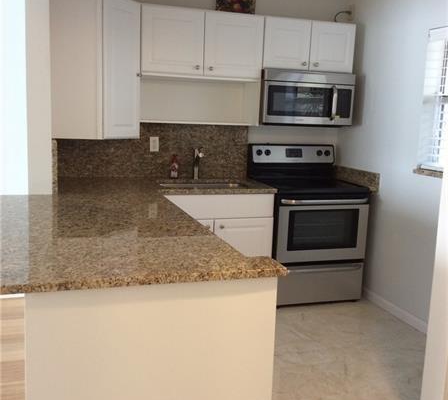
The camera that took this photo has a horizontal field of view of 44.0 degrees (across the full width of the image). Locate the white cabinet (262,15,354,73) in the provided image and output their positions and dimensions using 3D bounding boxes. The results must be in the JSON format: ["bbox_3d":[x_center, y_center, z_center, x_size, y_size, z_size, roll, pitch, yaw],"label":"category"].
[{"bbox_3d":[0.617,-1.203,4.381,0.761,0.381,0.325,-1,10,-18],"label":"white cabinet"}]

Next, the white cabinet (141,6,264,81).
[{"bbox_3d":[-0.183,-1.143,4.129,0.919,0.478,0.325,-1,10,-18],"label":"white cabinet"}]

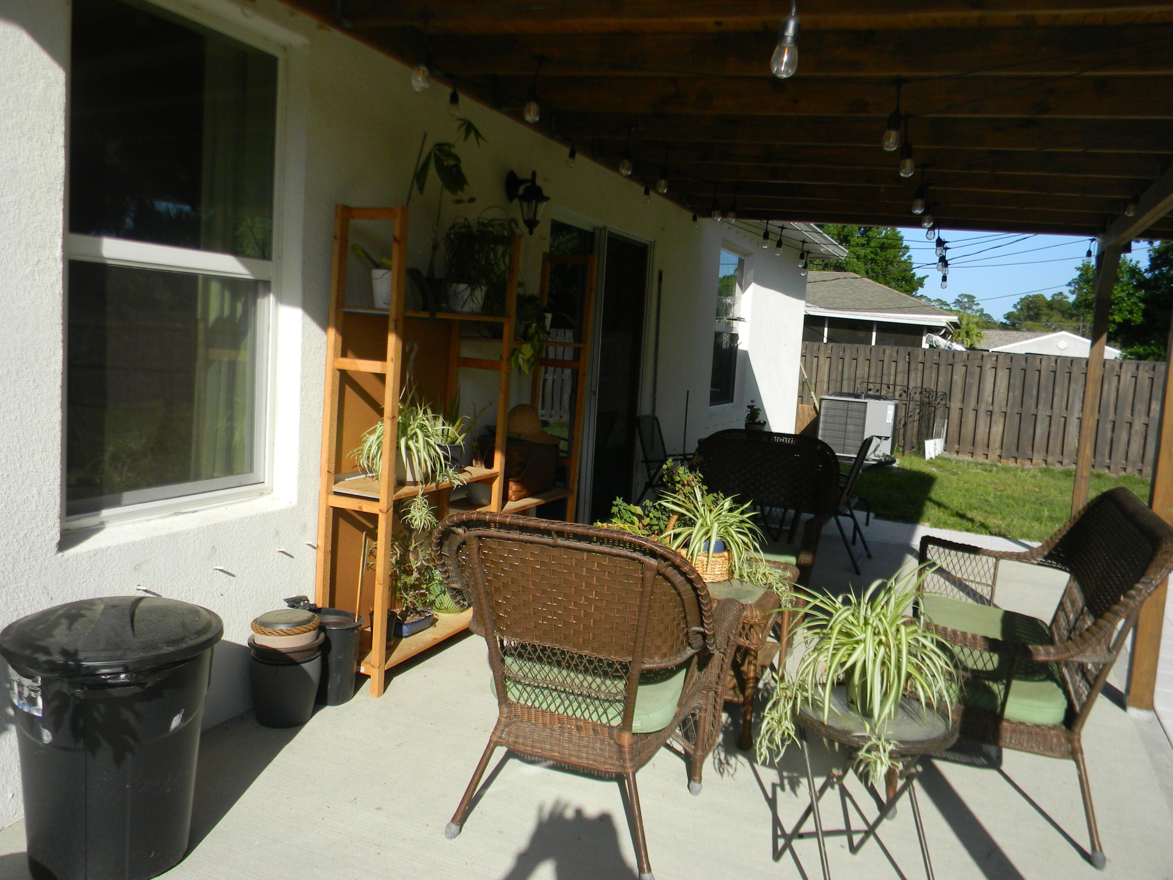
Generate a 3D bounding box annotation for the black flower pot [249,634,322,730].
[{"bbox_3d":[-1.036,0.835,3.266,0.250,0.252,0.250,3,6,0],"label":"black flower pot"}]

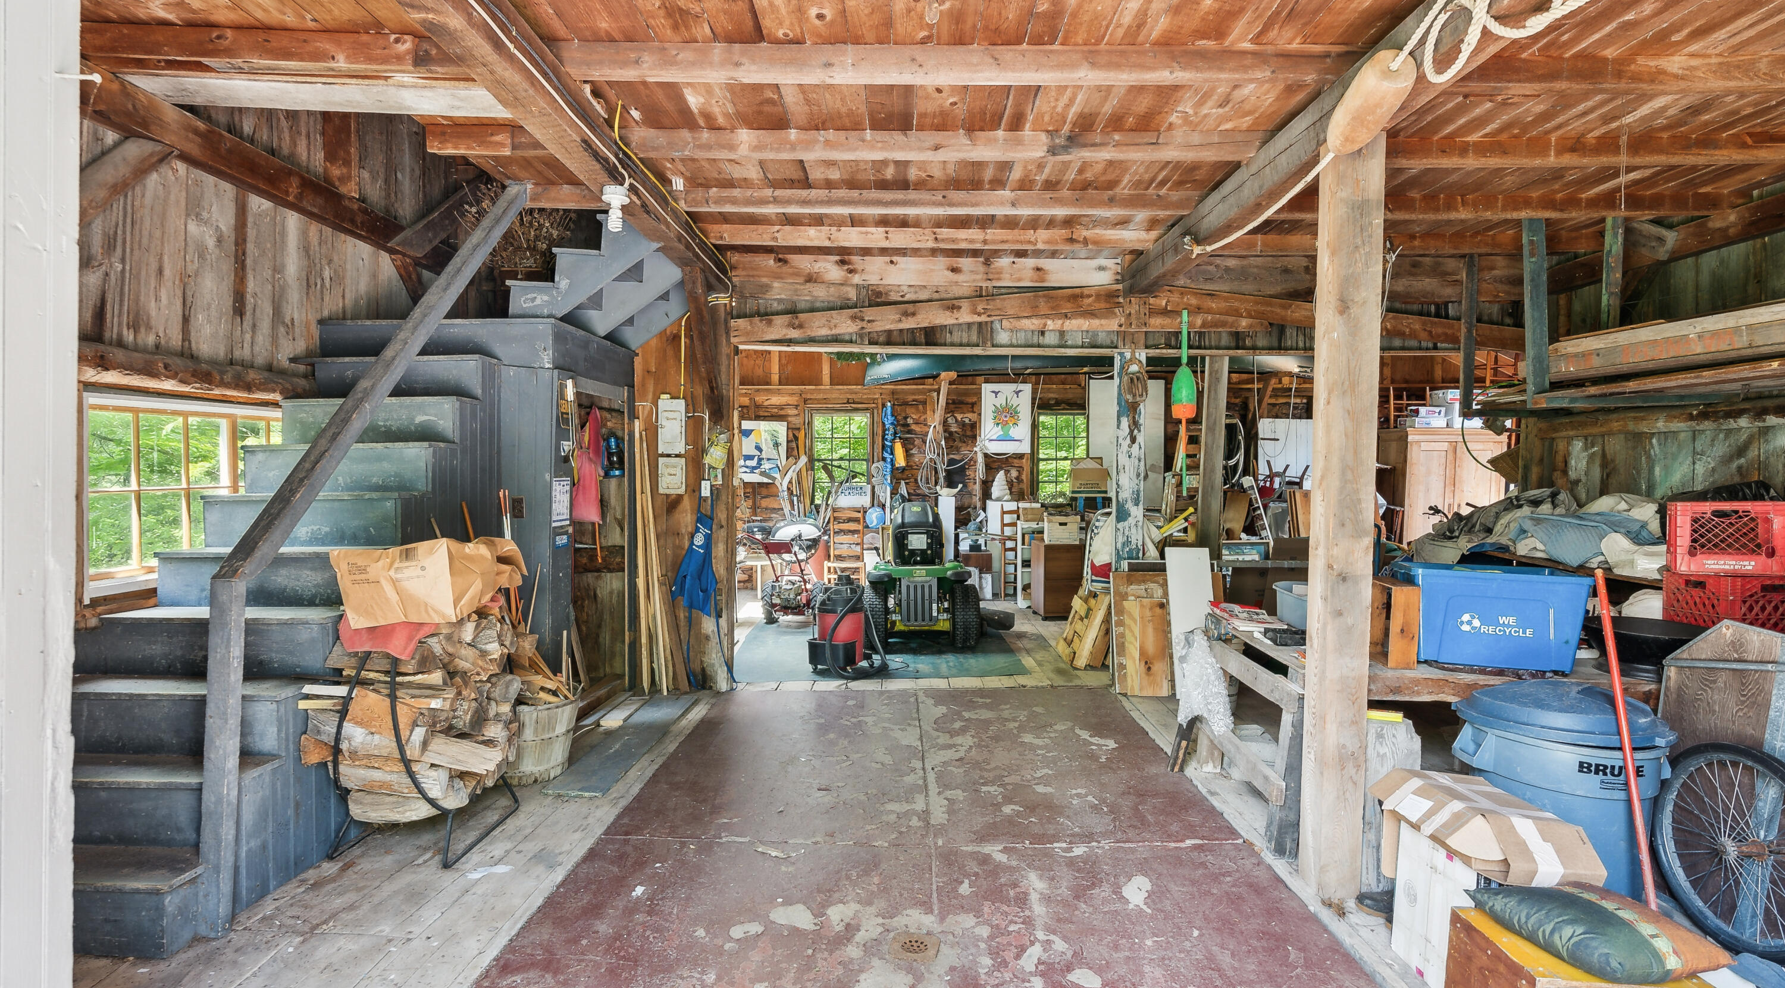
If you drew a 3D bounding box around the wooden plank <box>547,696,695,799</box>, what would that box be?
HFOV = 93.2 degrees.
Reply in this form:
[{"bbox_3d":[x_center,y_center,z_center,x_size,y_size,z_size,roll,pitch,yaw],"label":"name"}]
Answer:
[{"bbox_3d":[-1.345,1.254,4.410,0.250,0.030,1.600,1,2,2],"label":"wooden plank"}]

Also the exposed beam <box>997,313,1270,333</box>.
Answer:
[{"bbox_3d":[1.581,-1.117,5.538,1.760,0.090,0.060,1,2,1],"label":"exposed beam"}]

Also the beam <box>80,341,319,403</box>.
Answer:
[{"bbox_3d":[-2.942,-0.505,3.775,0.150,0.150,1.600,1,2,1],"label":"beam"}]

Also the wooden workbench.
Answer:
[{"bbox_3d":[2.087,0.979,3.461,1.350,0.700,1.050,1,2,1],"label":"wooden workbench"}]

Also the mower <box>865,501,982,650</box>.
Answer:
[{"bbox_3d":[0.250,0.619,7.222,0.930,1.150,1.650,1,2,1],"label":"mower"}]

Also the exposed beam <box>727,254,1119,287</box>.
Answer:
[{"bbox_3d":[0.206,-1.441,5.430,2.523,0.170,0.030,1,2,0],"label":"exposed beam"}]

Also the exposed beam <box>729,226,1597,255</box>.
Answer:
[{"bbox_3d":[1.554,-1.517,5.000,5.332,0.100,0.090,0,2,0],"label":"exposed beam"}]

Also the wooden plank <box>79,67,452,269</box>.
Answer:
[{"bbox_3d":[-3.037,-1.564,4.420,0.100,0.150,2.500,0,2,-2],"label":"wooden plank"}]

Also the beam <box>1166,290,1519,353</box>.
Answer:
[{"bbox_3d":[2.928,-1.137,5.500,2.426,0.145,0.045,7,2,0],"label":"beam"}]

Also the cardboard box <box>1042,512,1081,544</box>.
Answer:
[{"bbox_3d":[1.577,0.318,7.850,0.320,0.265,0.390,1,2,1],"label":"cardboard box"}]

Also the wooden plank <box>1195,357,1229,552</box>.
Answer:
[{"bbox_3d":[2.083,0.187,5.612,0.140,2.190,0.140,4,2,1],"label":"wooden plank"}]

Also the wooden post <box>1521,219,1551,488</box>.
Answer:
[{"bbox_3d":[3.180,-0.703,4.163,0.110,1.310,0.080,1,2,1],"label":"wooden post"}]

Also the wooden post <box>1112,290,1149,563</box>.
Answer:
[{"bbox_3d":[1.541,-0.013,5.469,0.190,2.560,0.190,1,2,1],"label":"wooden post"}]

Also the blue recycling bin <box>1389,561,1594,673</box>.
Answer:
[{"bbox_3d":[2.313,0.456,3.282,0.580,0.335,0.410,3,2,19],"label":"blue recycling bin"}]

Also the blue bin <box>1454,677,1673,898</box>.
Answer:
[{"bbox_3d":[2.150,0.994,2.720,0.580,0.710,0.580,1,2,1],"label":"blue bin"}]

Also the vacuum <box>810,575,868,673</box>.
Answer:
[{"bbox_3d":[-0.388,0.943,6.100,0.400,0.650,0.420,0,2,-16],"label":"vacuum"}]

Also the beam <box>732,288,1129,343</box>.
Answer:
[{"bbox_3d":[0.235,-1.150,5.418,2.540,0.150,0.080,-5,1,1],"label":"beam"}]

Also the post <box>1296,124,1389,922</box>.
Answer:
[{"bbox_3d":[1.503,0.083,2.833,0.160,2.510,0.150,1,2,1],"label":"post"}]

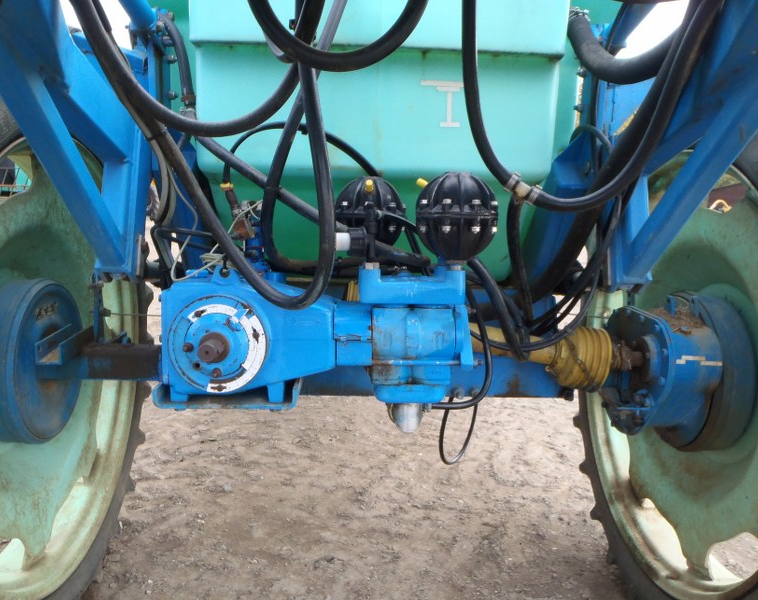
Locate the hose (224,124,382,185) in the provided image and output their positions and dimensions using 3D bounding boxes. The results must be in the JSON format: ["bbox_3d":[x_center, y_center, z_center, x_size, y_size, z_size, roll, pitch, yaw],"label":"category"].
[{"bbox_3d":[-0.204,-0.378,1.680,0.400,0.155,0.120,1,9,-3],"label":"hose"}]

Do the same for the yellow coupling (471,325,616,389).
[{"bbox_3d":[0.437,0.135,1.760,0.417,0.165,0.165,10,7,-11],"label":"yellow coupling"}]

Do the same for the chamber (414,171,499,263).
[{"bbox_3d":[0.166,-0.178,1.380,0.175,0.185,0.175,1,9,-3],"label":"chamber"}]

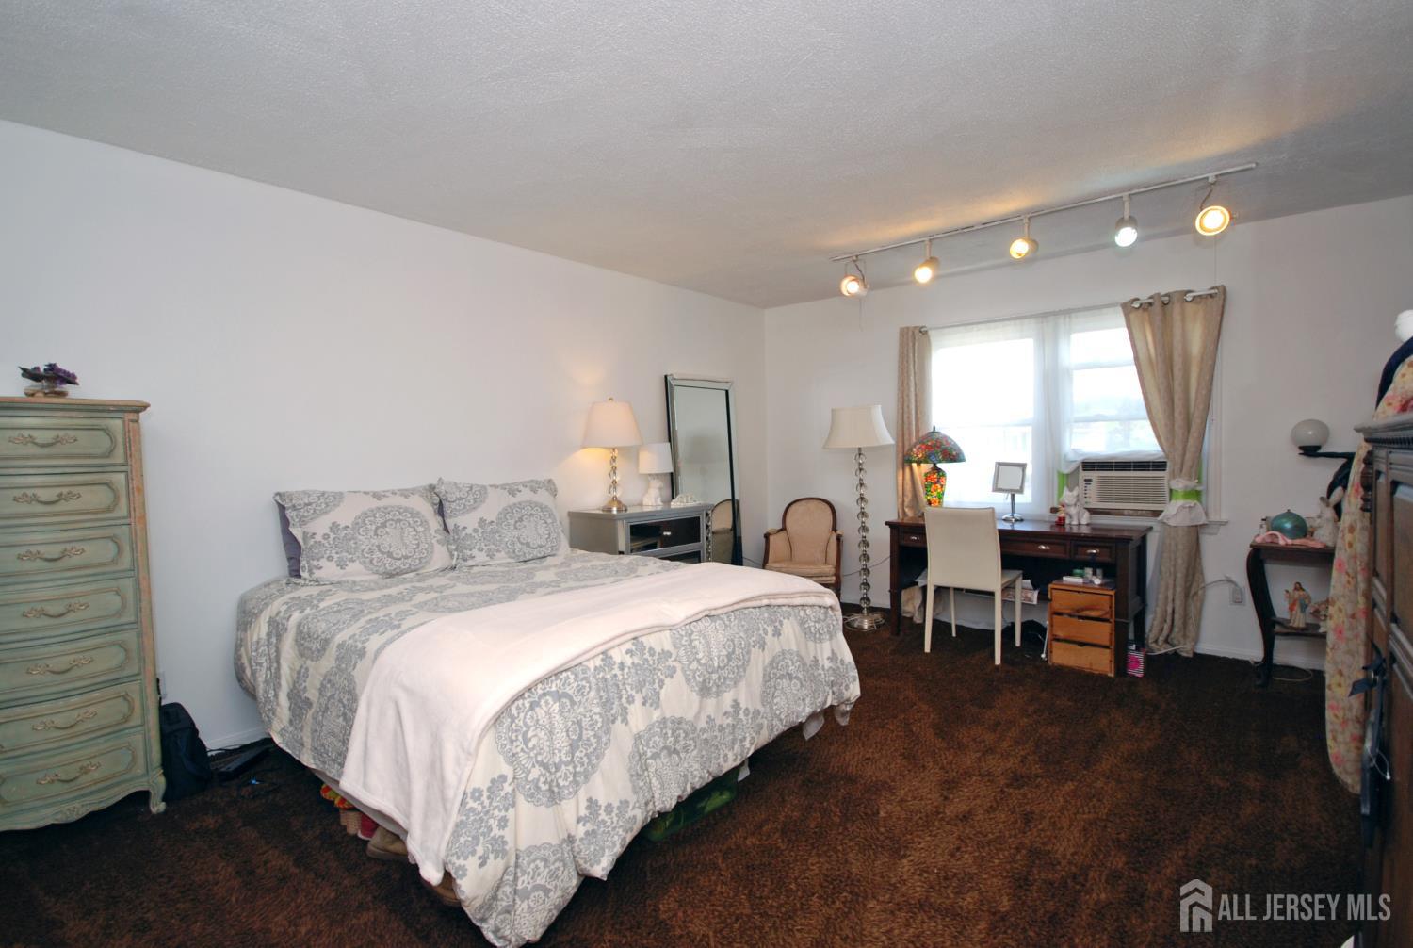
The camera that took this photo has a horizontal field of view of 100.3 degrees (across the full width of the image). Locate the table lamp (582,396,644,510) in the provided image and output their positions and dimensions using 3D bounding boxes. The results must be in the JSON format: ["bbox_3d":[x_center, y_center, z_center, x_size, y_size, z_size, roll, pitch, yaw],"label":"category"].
[{"bbox_3d":[-0.631,-0.133,4.008,0.385,0.765,0.385,-1,3,0],"label":"table lamp"}]

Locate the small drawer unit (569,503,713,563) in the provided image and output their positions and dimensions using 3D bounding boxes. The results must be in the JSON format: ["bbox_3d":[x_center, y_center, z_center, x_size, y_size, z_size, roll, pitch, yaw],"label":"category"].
[{"bbox_3d":[-0.432,0.667,4.231,0.505,0.870,0.920,1,4,42],"label":"small drawer unit"}]

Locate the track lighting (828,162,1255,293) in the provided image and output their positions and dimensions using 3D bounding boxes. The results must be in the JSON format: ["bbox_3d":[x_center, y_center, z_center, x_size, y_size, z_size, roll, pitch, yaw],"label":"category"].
[{"bbox_3d":[1.550,-1.209,3.097,1.960,0.250,0.190,0,4,37],"label":"track lighting"}]

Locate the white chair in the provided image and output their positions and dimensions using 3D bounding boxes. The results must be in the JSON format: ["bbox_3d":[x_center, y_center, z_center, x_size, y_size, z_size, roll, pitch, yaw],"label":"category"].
[{"bbox_3d":[1.597,0.626,3.554,0.440,0.895,0.477,1,4,40],"label":"white chair"}]

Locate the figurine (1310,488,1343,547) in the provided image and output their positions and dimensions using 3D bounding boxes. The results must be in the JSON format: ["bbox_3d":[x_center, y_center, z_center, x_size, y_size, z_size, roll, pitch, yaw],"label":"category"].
[{"bbox_3d":[3.100,0.210,2.920,0.135,0.290,0.120,-2,3,6],"label":"figurine"}]

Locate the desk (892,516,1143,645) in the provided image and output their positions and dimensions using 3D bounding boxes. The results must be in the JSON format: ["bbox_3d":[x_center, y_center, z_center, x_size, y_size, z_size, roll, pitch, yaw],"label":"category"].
[{"bbox_3d":[1.885,0.681,3.687,1.347,0.750,0.540,1,4,41],"label":"desk"}]

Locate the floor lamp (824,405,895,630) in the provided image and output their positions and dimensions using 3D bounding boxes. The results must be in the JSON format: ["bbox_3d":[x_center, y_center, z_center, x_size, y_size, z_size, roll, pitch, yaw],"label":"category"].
[{"bbox_3d":[1.103,0.294,4.199,0.420,1.549,0.270,1,4,42],"label":"floor lamp"}]

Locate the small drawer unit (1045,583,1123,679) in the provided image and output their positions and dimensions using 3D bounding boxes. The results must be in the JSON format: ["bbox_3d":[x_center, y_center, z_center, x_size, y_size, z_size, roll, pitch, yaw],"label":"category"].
[{"bbox_3d":[2.186,0.854,3.389,0.315,0.463,0.310,1,4,42],"label":"small drawer unit"}]

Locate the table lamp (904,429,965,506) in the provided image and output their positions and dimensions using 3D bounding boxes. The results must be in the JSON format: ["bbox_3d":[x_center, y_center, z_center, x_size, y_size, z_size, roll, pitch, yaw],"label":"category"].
[{"bbox_3d":[1.566,-0.003,4.030,0.385,0.618,0.385,1,4,42],"label":"table lamp"}]

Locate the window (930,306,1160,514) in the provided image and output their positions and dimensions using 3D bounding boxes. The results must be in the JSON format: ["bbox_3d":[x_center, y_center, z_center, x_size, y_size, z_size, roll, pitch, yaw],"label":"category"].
[{"bbox_3d":[2.198,-0.383,3.804,1.567,1.280,0.120,0,4,37],"label":"window"}]

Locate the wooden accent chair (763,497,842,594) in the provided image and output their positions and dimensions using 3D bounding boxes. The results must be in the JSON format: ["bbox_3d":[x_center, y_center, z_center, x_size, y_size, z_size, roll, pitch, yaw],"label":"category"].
[{"bbox_3d":[0.752,0.612,4.454,0.560,0.880,0.580,-1,3,17],"label":"wooden accent chair"}]

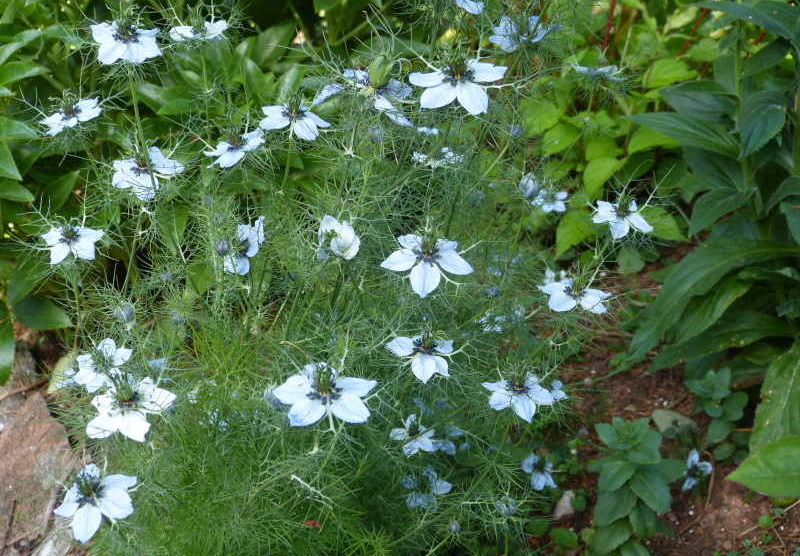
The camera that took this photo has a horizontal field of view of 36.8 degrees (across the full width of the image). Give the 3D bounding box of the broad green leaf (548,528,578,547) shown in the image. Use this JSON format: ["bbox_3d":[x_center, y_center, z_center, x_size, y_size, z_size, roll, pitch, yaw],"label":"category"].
[{"bbox_3d":[0.155,0.247,1.140,0.029,0.009,0.023,13,32,21],"label":"broad green leaf"}]

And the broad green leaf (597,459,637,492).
[{"bbox_3d":[0.157,0.143,0.870,0.026,0.008,0.034,32,60,30],"label":"broad green leaf"}]

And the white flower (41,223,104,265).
[{"bbox_3d":[-0.237,-0.025,0.870,0.045,0.019,0.045,0,37,0],"label":"white flower"}]

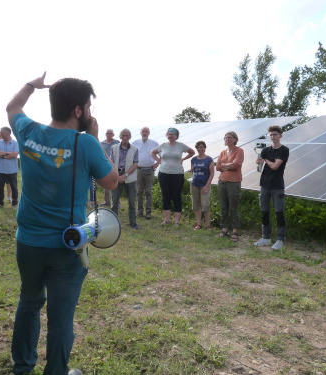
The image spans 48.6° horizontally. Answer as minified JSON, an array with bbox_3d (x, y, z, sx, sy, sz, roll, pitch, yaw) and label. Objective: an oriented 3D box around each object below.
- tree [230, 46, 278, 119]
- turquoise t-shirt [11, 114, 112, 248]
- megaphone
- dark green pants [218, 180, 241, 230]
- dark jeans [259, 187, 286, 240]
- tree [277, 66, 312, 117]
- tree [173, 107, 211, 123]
[{"bbox_3d":[10.647,-10.563,42.984,5.835,12.346,5.835,1,8,0],"label":"tree"},{"bbox_3d":[-0.595,-0.035,2.120,0.530,0.760,0.350,3,8,12],"label":"turquoise t-shirt"},{"bbox_3d":[-0.415,0.285,2.060,0.230,0.300,0.330,6,10,30],"label":"megaphone"},{"bbox_3d":[1.055,0.250,5.690,0.370,0.850,0.280,5,9,25],"label":"dark green pants"},{"bbox_3d":[1.600,0.325,5.270,0.370,0.860,0.290,6,10,30],"label":"dark jeans"},{"bbox_3d":[14.928,-9.012,41.990,4.420,9.751,4.420,1,8,0],"label":"tree"},{"bbox_3d":[5.195,-11.096,64.997,7.200,6.819,7.200,1,8,0],"label":"tree"}]

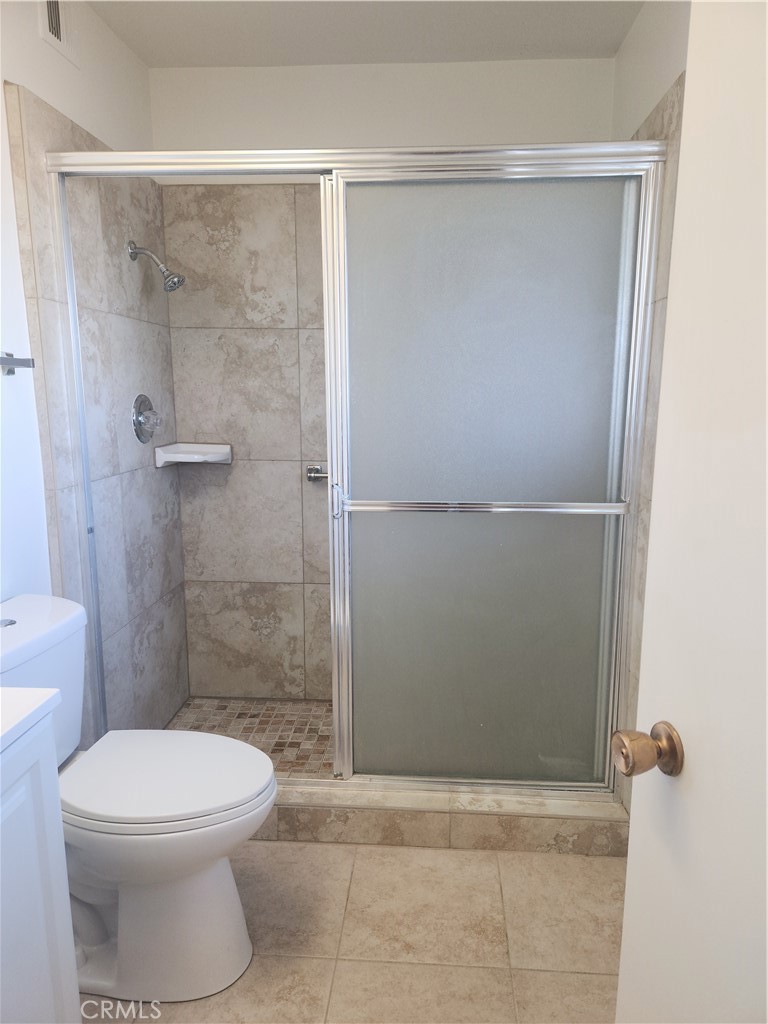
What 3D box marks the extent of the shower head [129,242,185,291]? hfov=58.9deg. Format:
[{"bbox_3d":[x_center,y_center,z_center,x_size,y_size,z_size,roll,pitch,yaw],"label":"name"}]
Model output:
[{"bbox_3d":[-0.756,-0.825,2.288,0.170,0.168,0.075,1,10,4],"label":"shower head"}]

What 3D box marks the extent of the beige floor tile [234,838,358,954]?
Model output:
[{"bbox_3d":[-0.296,1.002,1.789,0.403,0.010,0.399,1,10,4],"label":"beige floor tile"}]

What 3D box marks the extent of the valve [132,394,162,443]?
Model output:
[{"bbox_3d":[-0.807,-0.324,2.382,0.070,0.174,0.173,1,10,4],"label":"valve"}]

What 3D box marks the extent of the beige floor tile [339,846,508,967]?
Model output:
[{"bbox_3d":[0.106,1.008,1.760,0.403,0.010,0.399,1,10,4],"label":"beige floor tile"}]

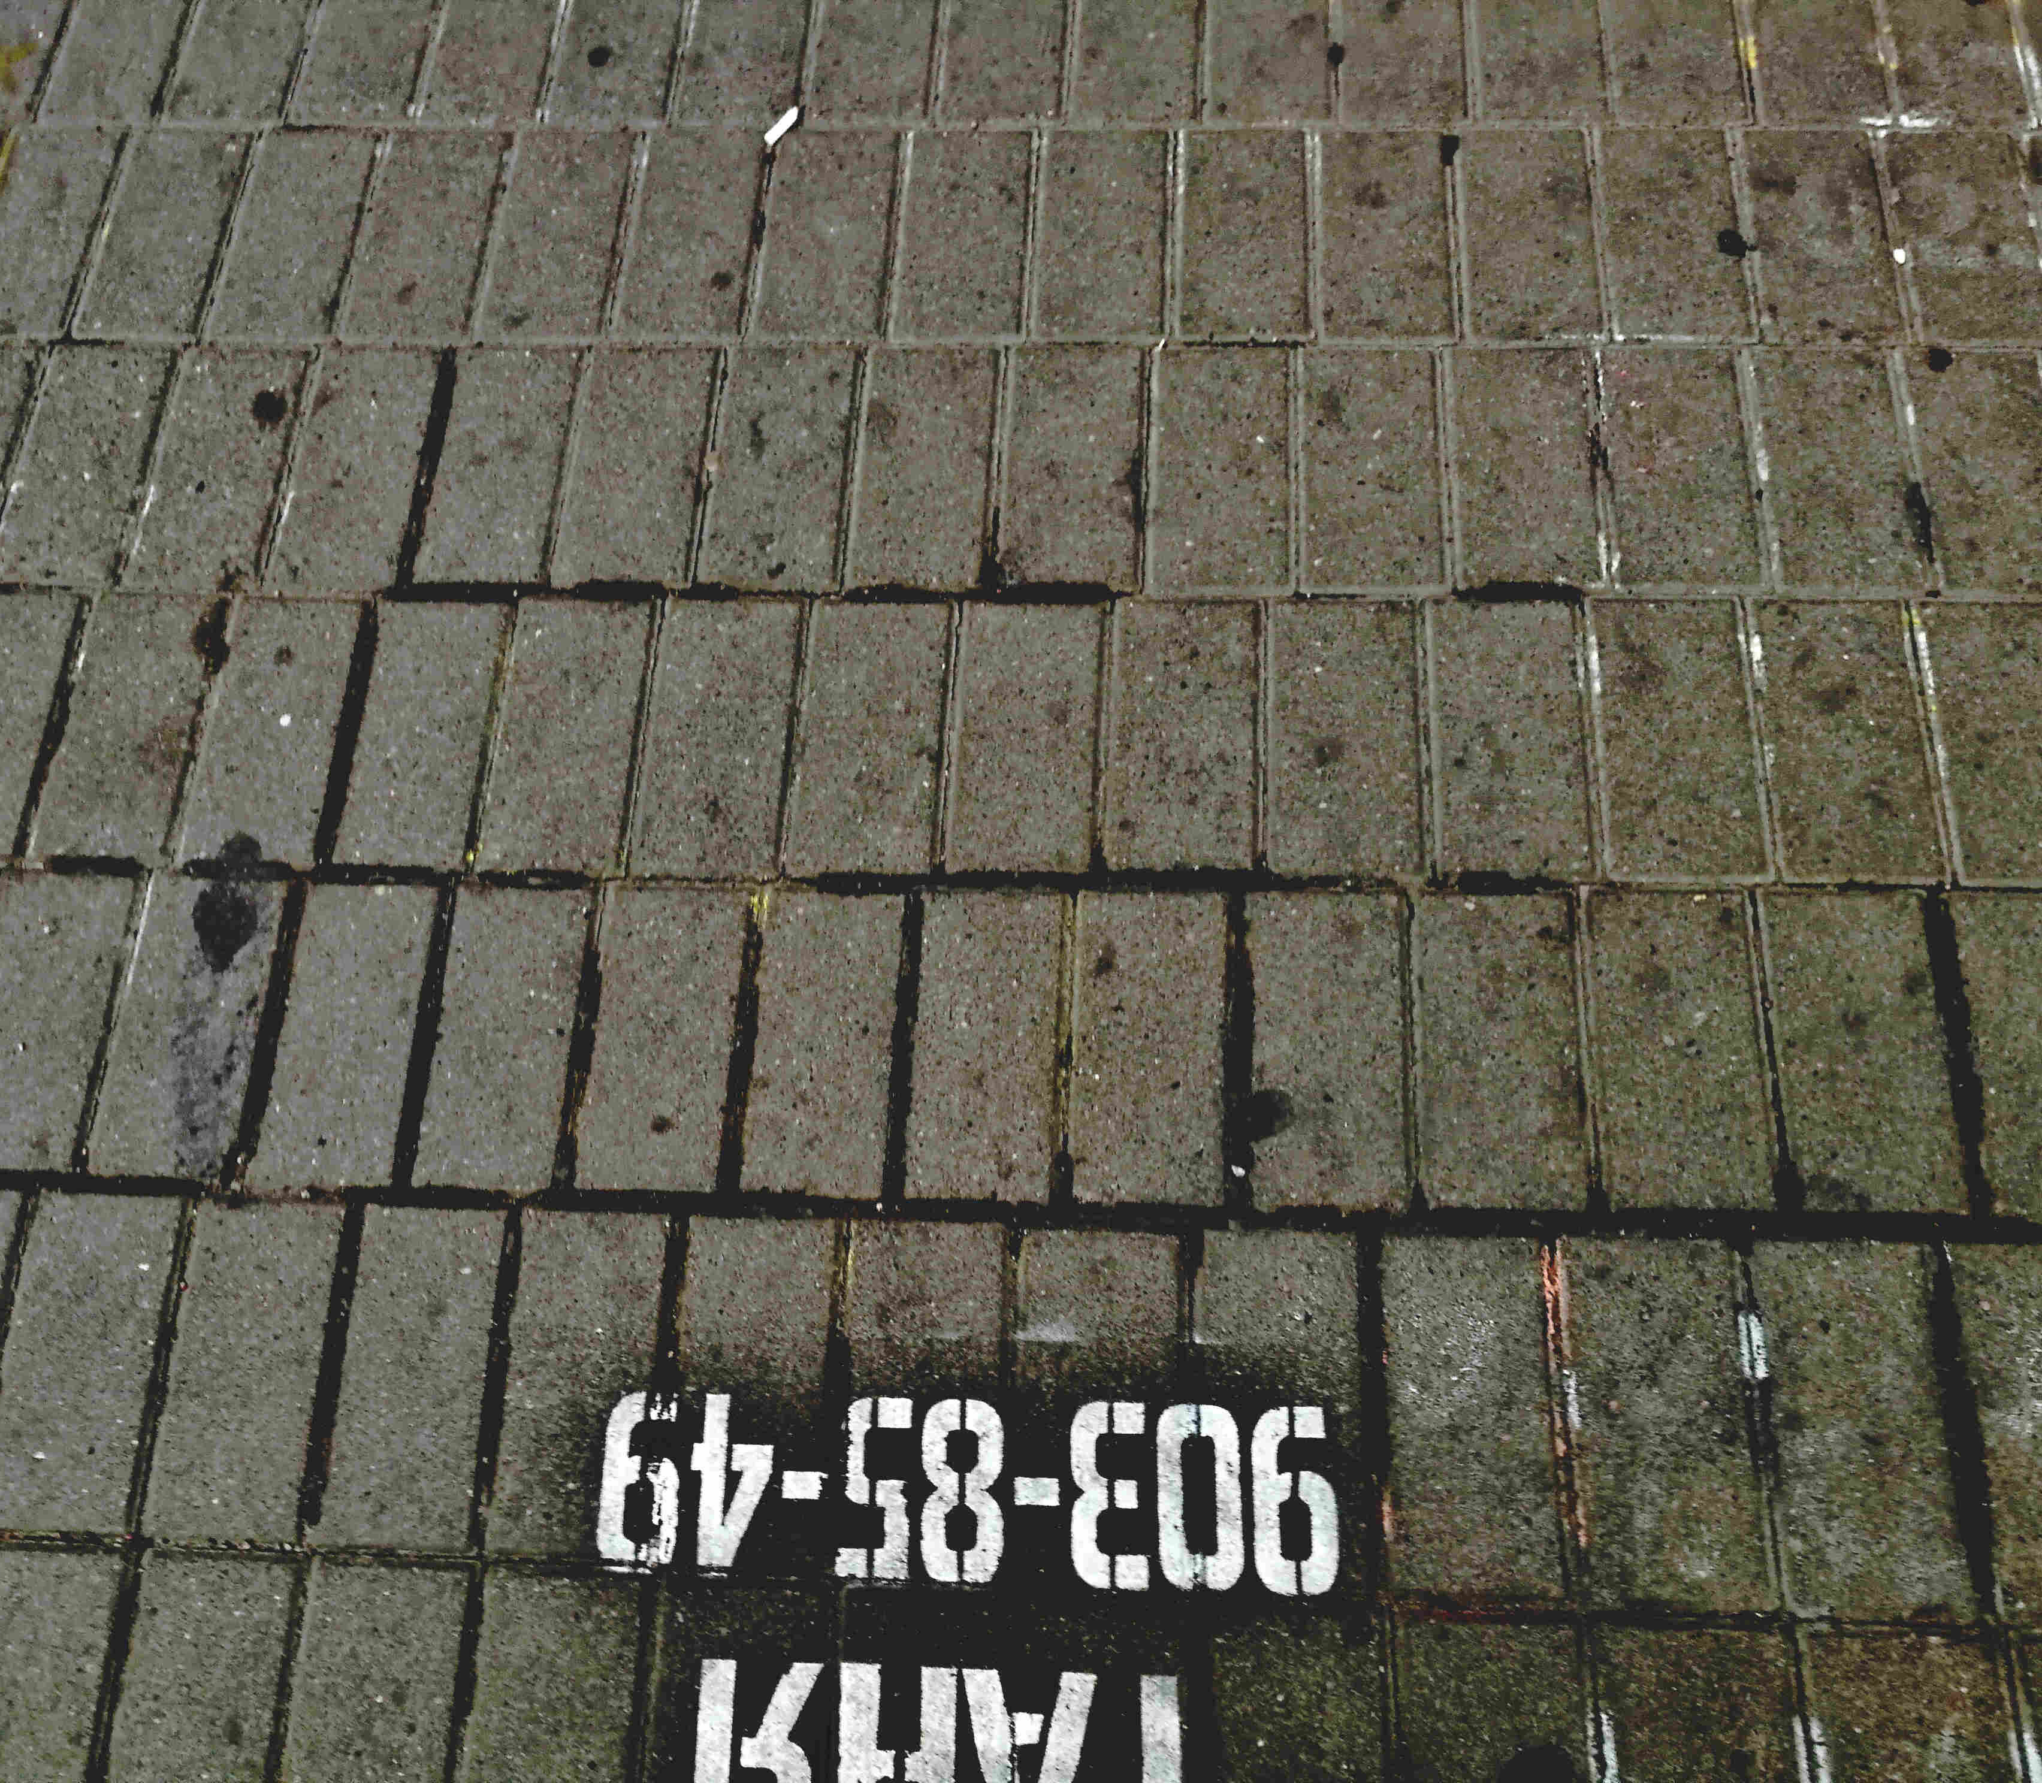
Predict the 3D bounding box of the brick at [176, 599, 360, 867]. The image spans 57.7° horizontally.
[{"bbox_3d":[-0.507,-0.100,1.290,0.097,0.060,0.198,1,68,5],"label":"brick"}]

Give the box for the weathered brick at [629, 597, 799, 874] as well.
[{"bbox_3d":[-0.205,-0.097,1.302,0.099,0.060,0.200,1,69,4],"label":"weathered brick"}]

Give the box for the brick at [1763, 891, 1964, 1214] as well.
[{"bbox_3d":[0.503,0.104,1.131,0.097,0.060,0.198,1,68,5],"label":"brick"}]

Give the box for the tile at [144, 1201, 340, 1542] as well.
[{"bbox_3d":[-0.462,0.297,1.141,0.098,0.060,0.199,0,71,6],"label":"tile"}]

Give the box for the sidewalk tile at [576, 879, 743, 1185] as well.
[{"bbox_3d":[-0.220,0.100,1.181,0.098,0.060,0.199,0,70,6],"label":"sidewalk tile"}]

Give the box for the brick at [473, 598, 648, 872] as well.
[{"bbox_3d":[-0.305,-0.097,1.274,0.097,0.060,0.198,1,68,5],"label":"brick"}]

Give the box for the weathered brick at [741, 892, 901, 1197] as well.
[{"bbox_3d":[-0.122,0.103,1.179,0.097,0.060,0.198,1,68,5],"label":"weathered brick"}]

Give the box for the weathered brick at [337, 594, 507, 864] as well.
[{"bbox_3d":[-0.397,-0.097,1.266,0.098,0.060,0.199,1,69,5],"label":"weathered brick"}]

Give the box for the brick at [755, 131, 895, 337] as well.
[{"bbox_3d":[-0.144,-0.484,1.418,0.097,0.060,0.198,1,68,5],"label":"brick"}]

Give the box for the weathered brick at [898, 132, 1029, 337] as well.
[{"bbox_3d":[-0.039,-0.475,1.398,0.098,0.060,0.199,1,67,5],"label":"weathered brick"}]

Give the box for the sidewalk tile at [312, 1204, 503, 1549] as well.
[{"bbox_3d":[-0.365,0.303,1.155,0.099,0.060,0.200,0,69,4],"label":"sidewalk tile"}]

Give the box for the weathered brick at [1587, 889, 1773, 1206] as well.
[{"bbox_3d":[0.396,0.103,1.140,0.097,0.060,0.198,1,68,5],"label":"weathered brick"}]

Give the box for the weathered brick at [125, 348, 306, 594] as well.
[{"bbox_3d":[-0.582,-0.297,1.376,0.097,0.060,0.198,1,68,5],"label":"weathered brick"}]

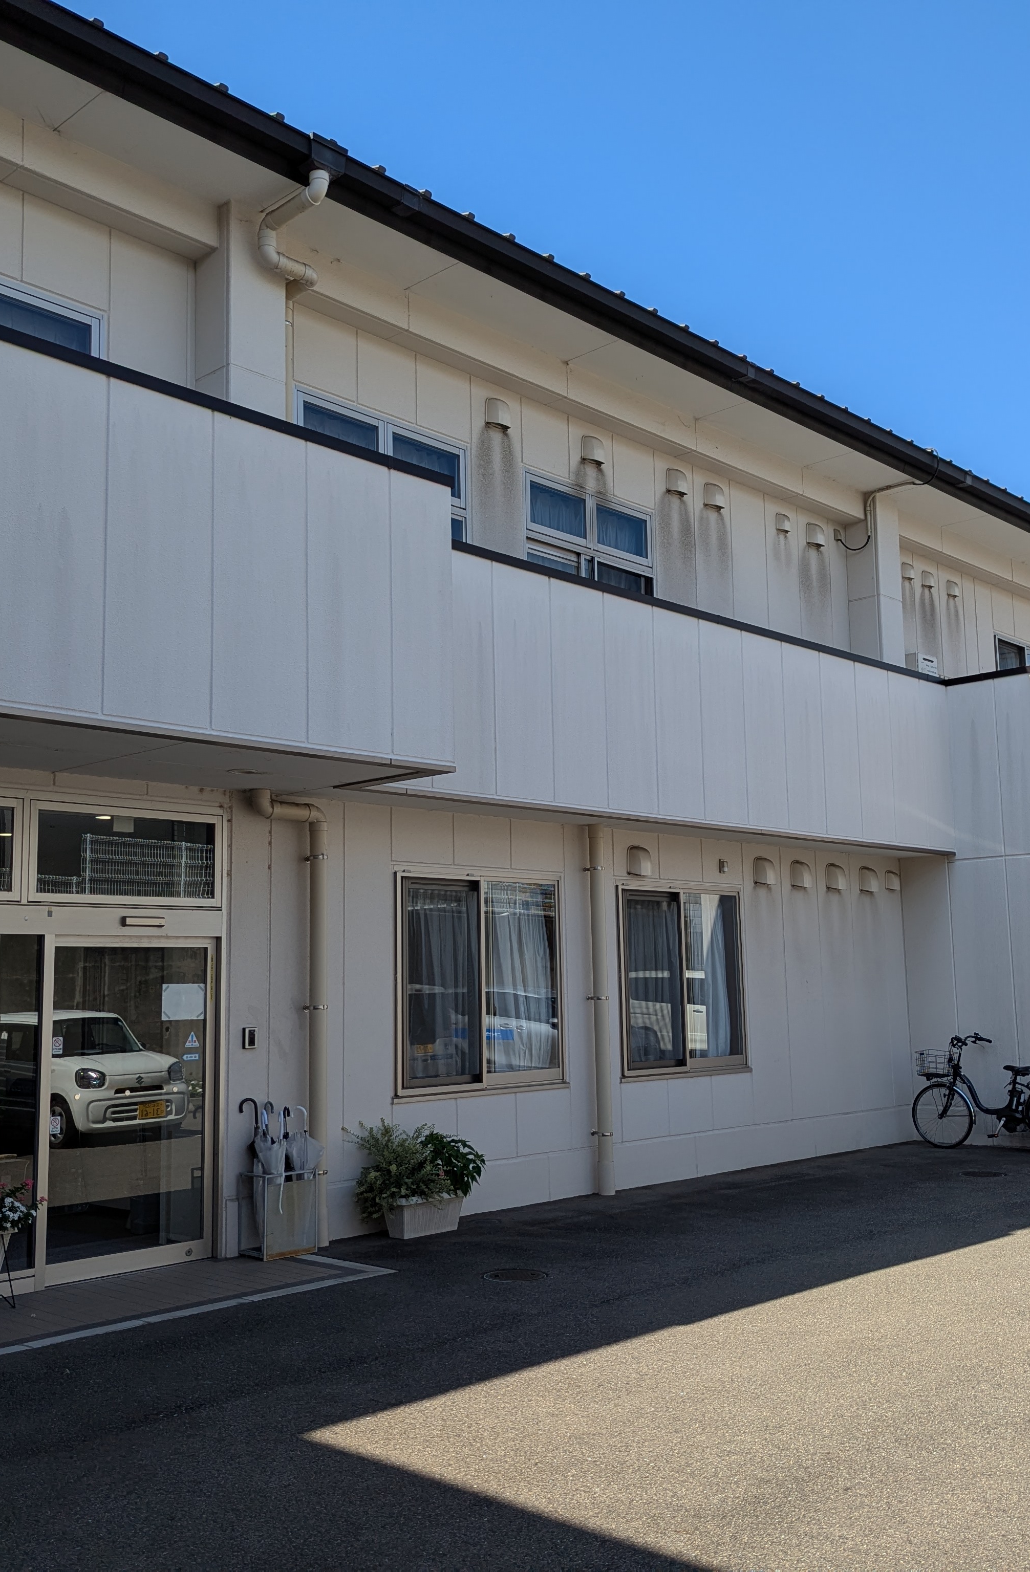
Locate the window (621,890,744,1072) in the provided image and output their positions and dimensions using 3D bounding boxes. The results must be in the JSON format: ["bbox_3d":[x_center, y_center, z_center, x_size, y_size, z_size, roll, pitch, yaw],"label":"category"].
[{"bbox_3d":[1.427,1.636,12.168,0.110,1.535,1.716,-9,-11,43],"label":"window"}]

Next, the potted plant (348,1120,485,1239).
[{"bbox_3d":[-0.601,2.618,9.674,0.370,0.745,1.100,-8,-10,43],"label":"potted plant"}]

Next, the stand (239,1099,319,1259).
[{"bbox_3d":[-1.434,2.352,8.777,0.311,0.923,0.461,-9,-11,43],"label":"stand"}]

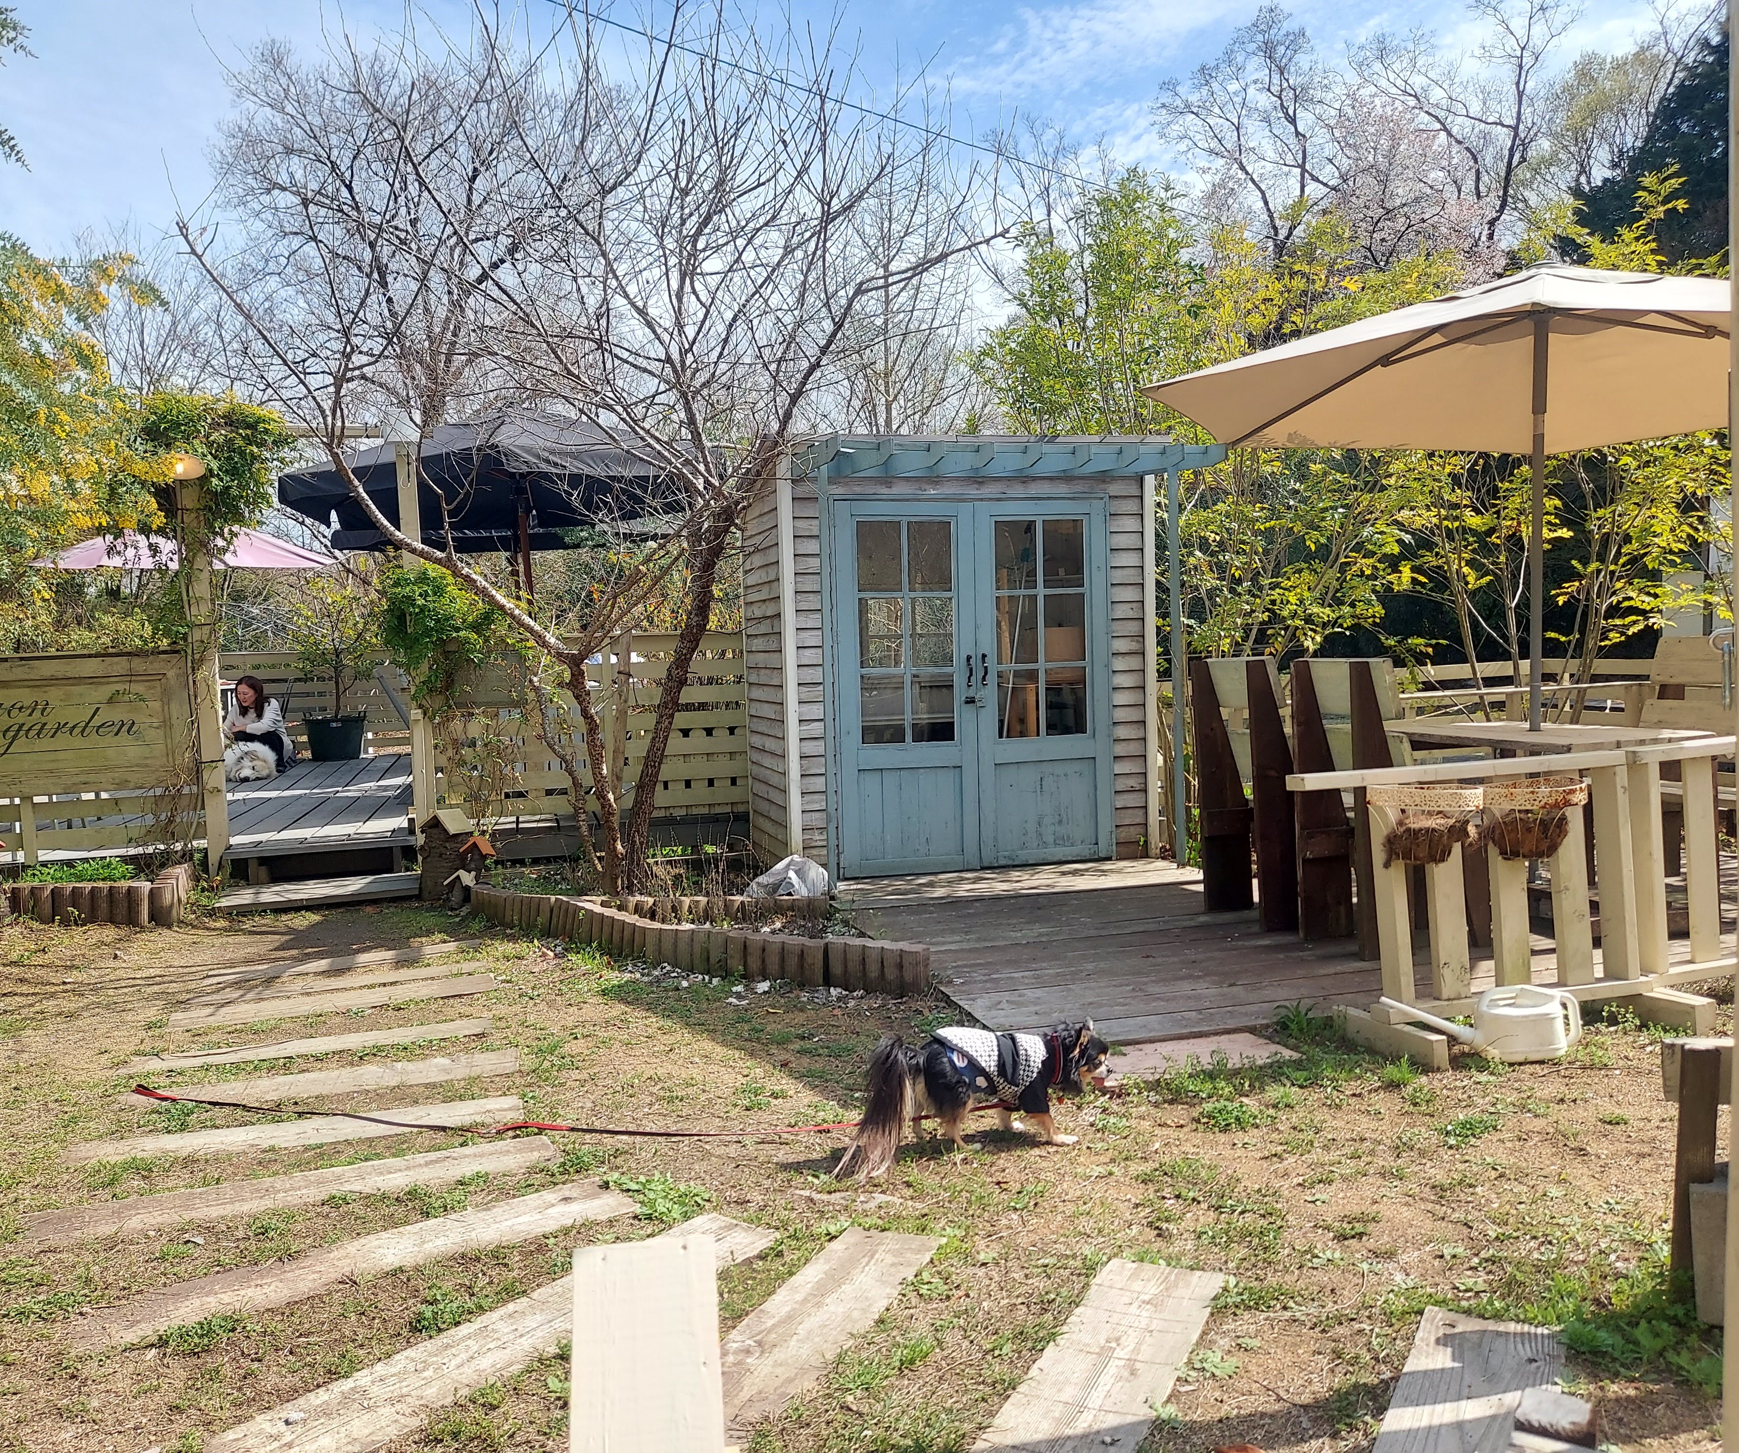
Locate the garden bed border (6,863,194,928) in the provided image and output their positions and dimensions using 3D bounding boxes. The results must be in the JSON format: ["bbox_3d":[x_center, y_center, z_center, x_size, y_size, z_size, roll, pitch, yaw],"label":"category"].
[{"bbox_3d":[-3.155,0.703,5.893,0.800,0.160,0.700,-1,3,2],"label":"garden bed border"}]

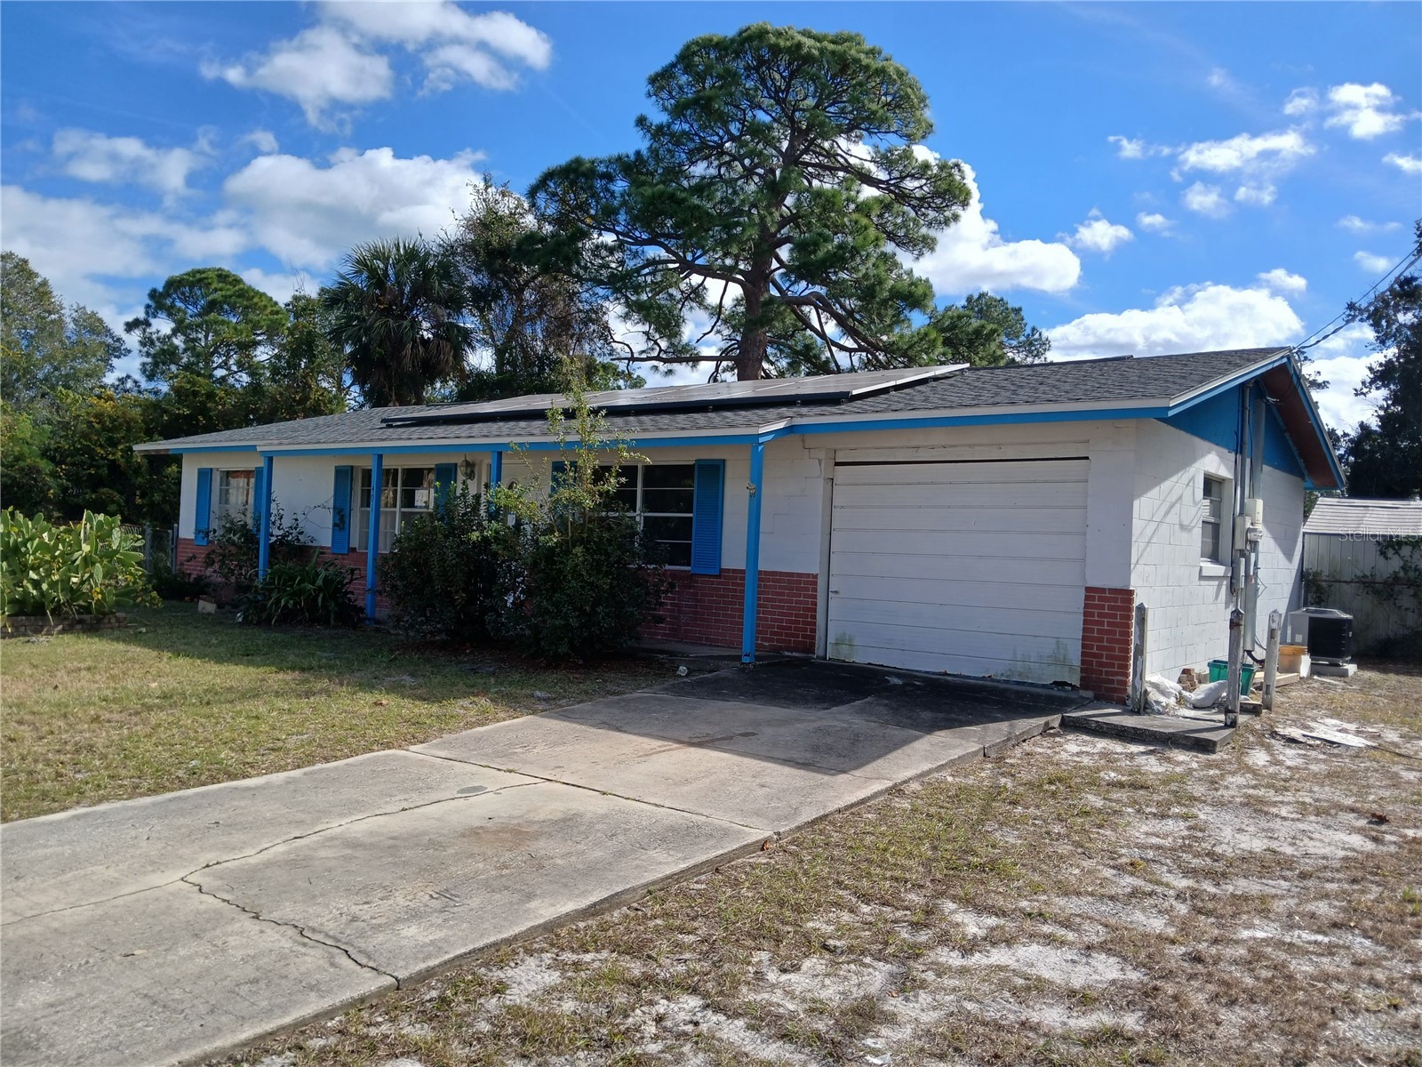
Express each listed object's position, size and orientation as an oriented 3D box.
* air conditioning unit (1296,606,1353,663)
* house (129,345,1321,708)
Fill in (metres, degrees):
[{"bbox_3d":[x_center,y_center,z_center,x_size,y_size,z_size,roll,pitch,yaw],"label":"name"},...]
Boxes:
[{"bbox_3d":[7.889,1.303,13.778,0.640,0.700,0.640,2,-1,39],"label":"air conditioning unit"},{"bbox_3d":[-1.151,-0.510,17.986,19.170,3.910,9.300,2,-1,39],"label":"house"}]

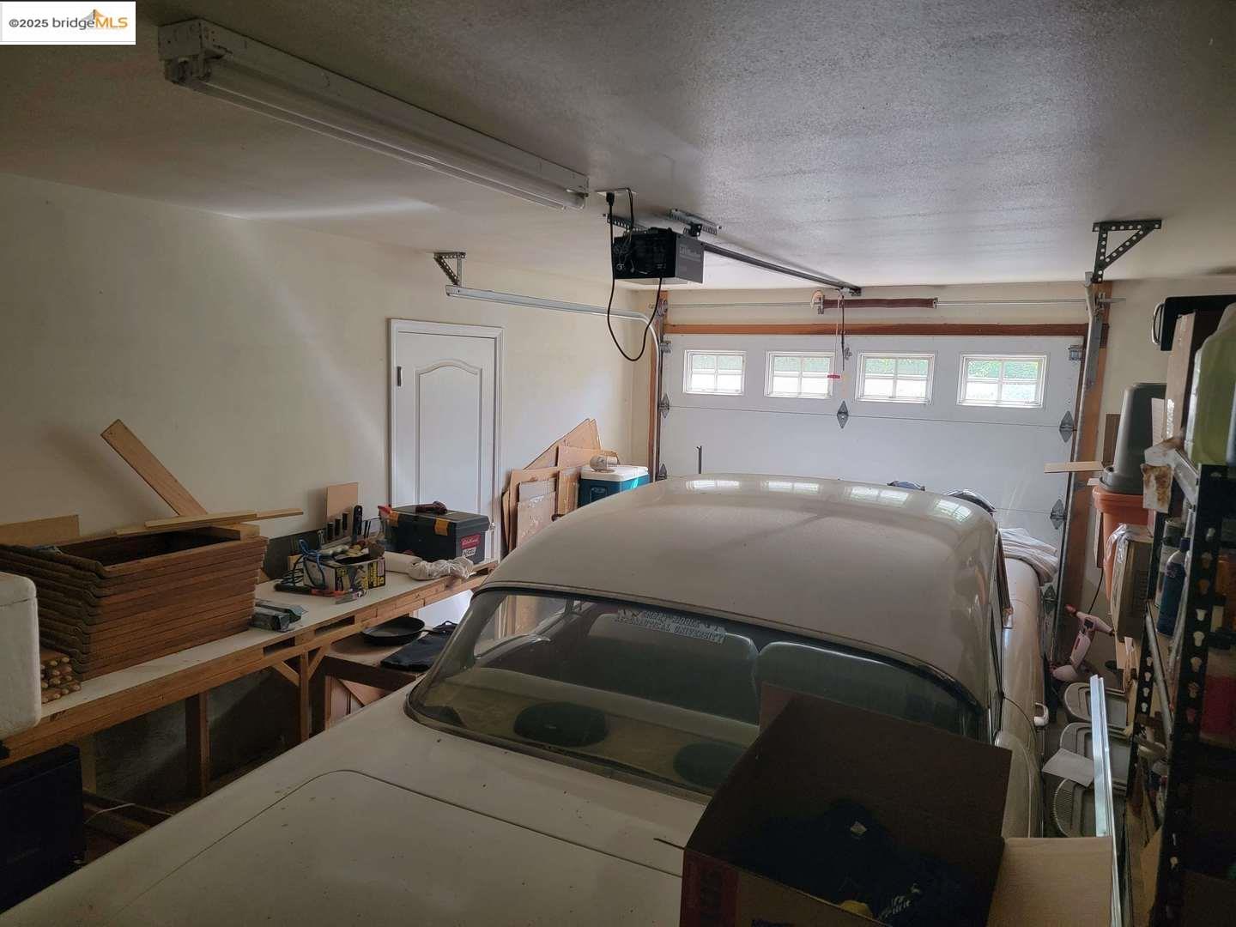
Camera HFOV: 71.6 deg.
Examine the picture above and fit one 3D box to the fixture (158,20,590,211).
[{"bbox_3d":[-0.416,-0.713,1.938,0.110,0.110,1.230,5,8,28],"label":"fixture"}]

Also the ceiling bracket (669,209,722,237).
[{"bbox_3d":[0.295,-0.888,3.225,0.040,0.052,0.435,5,8,28],"label":"ceiling bracket"}]

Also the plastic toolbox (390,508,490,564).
[{"bbox_3d":[-0.921,0.349,4.284,0.525,0.226,0.220,7,9,36],"label":"plastic toolbox"}]

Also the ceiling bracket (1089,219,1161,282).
[{"bbox_3d":[1.792,-0.747,3.034,0.207,0.210,0.035,5,8,28],"label":"ceiling bracket"}]

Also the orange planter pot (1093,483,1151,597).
[{"bbox_3d":[2.170,0.328,3.678,0.245,0.440,0.290,5,8,28],"label":"orange planter pot"}]

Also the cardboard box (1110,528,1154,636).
[{"bbox_3d":[1.728,0.389,2.862,0.080,0.320,0.380,5,8,28],"label":"cardboard box"}]

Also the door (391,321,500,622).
[{"bbox_3d":[-0.942,0.275,4.836,0.060,2.080,0.920,5,8,28],"label":"door"}]

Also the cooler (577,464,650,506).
[{"bbox_3d":[-0.011,0.225,5.925,0.320,0.350,0.525,5,8,28],"label":"cooler"}]

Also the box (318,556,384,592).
[{"bbox_3d":[-1.185,0.466,3.719,0.220,0.114,0.245,7,9,37],"label":"box"}]

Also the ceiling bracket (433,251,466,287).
[{"bbox_3d":[-0.881,-1.019,4.524,0.190,0.185,0.040,5,8,28],"label":"ceiling bracket"}]

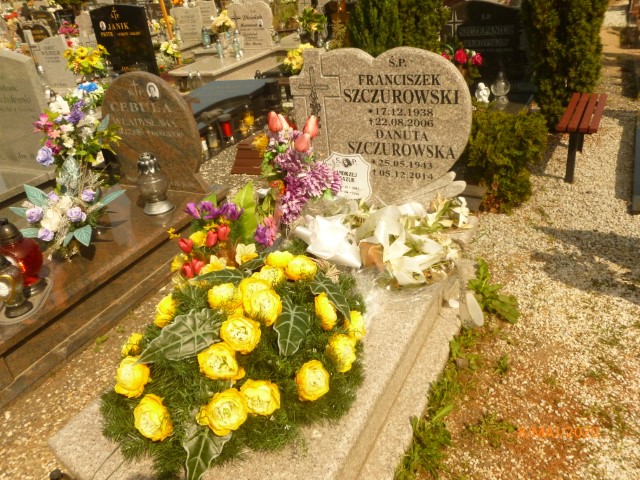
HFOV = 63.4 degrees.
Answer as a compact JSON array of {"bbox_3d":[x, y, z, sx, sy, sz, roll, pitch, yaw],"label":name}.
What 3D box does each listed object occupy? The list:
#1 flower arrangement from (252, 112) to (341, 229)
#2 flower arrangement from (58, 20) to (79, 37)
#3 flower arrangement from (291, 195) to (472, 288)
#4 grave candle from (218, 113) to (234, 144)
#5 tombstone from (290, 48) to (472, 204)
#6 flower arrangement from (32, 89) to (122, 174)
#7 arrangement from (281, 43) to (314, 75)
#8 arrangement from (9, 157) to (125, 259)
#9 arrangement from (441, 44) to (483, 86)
[{"bbox_3d":[-0.094,-0.279,2.080,0.310,0.420,0.250,9,33,28],"label":"flower arrangement"},{"bbox_3d":[-4.469,-3.759,9.200,0.330,0.270,0.290,9,33,28],"label":"flower arrangement"},{"bbox_3d":[0.287,-0.032,2.321,0.700,0.220,0.500,8,33,28],"label":"flower arrangement"},{"bbox_3d":[-0.710,-0.858,3.950,0.090,0.215,0.090,9,33,28],"label":"grave candle"},{"bbox_3d":[0.257,-0.457,2.226,0.800,0.715,0.100,9,28,28],"label":"tombstone"},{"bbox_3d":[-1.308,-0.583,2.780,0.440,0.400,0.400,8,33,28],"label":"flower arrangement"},{"bbox_3d":[-0.208,-1.681,4.795,0.310,0.300,0.300,8,33,28],"label":"arrangement"},{"bbox_3d":[-1.146,-0.142,2.340,0.420,0.350,0.330,9,33,28],"label":"arrangement"},{"bbox_3d":[1.017,-1.247,3.720,0.290,0.320,0.250,9,33,28],"label":"arrangement"}]

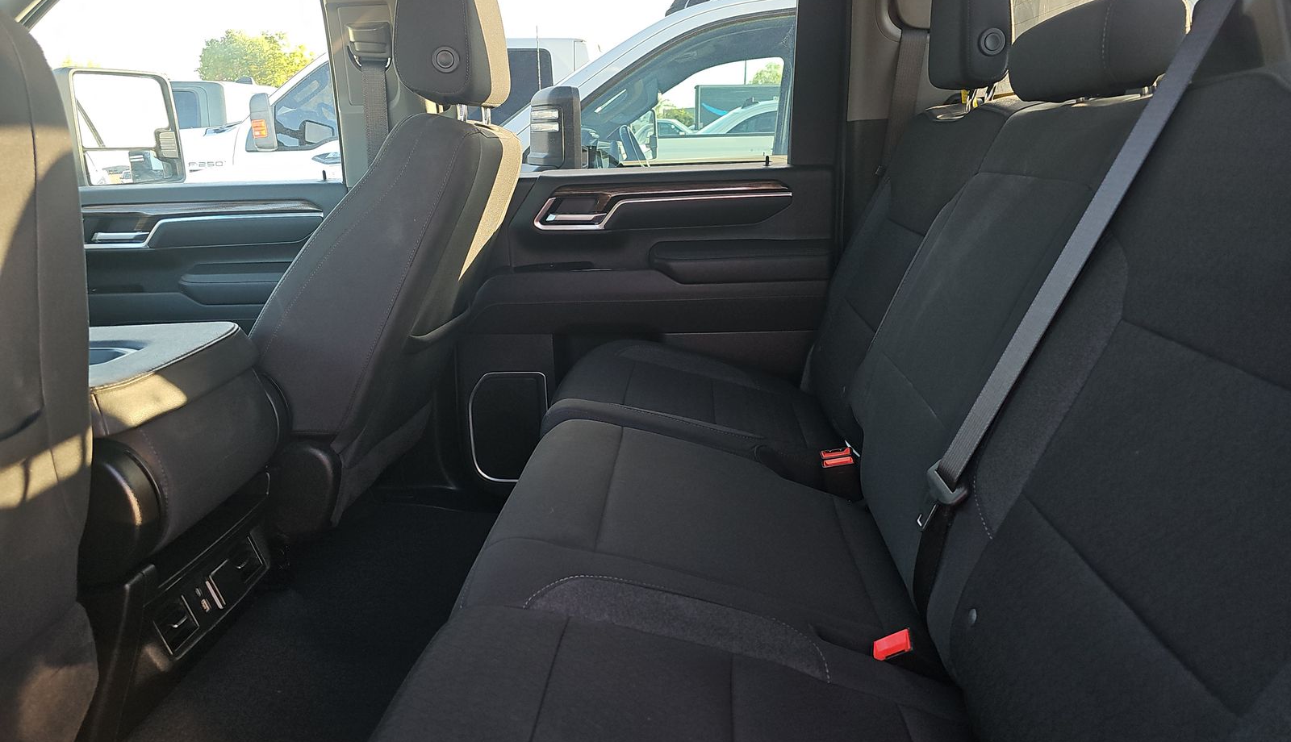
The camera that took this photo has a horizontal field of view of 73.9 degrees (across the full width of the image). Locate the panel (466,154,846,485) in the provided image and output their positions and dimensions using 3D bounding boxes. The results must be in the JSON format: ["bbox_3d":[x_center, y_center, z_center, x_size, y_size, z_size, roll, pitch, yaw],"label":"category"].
[{"bbox_3d":[-0.025,-0.084,1.897,0.870,0.735,0.130,-1,14,4],"label":"panel"}]

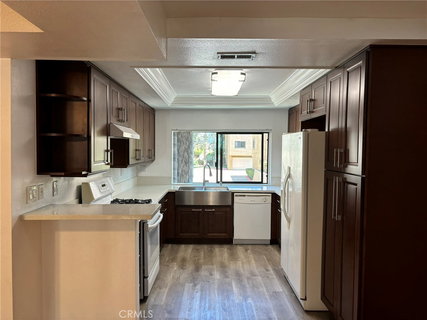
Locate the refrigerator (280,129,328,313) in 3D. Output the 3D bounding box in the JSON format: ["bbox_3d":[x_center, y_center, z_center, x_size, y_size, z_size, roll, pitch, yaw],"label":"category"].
[{"bbox_3d":[1.219,0.591,3.546,0.800,1.770,0.870,0,2,0],"label":"refrigerator"}]

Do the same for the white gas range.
[{"bbox_3d":[-0.991,0.852,3.662,0.705,1.220,0.760,0,2,0],"label":"white gas range"}]

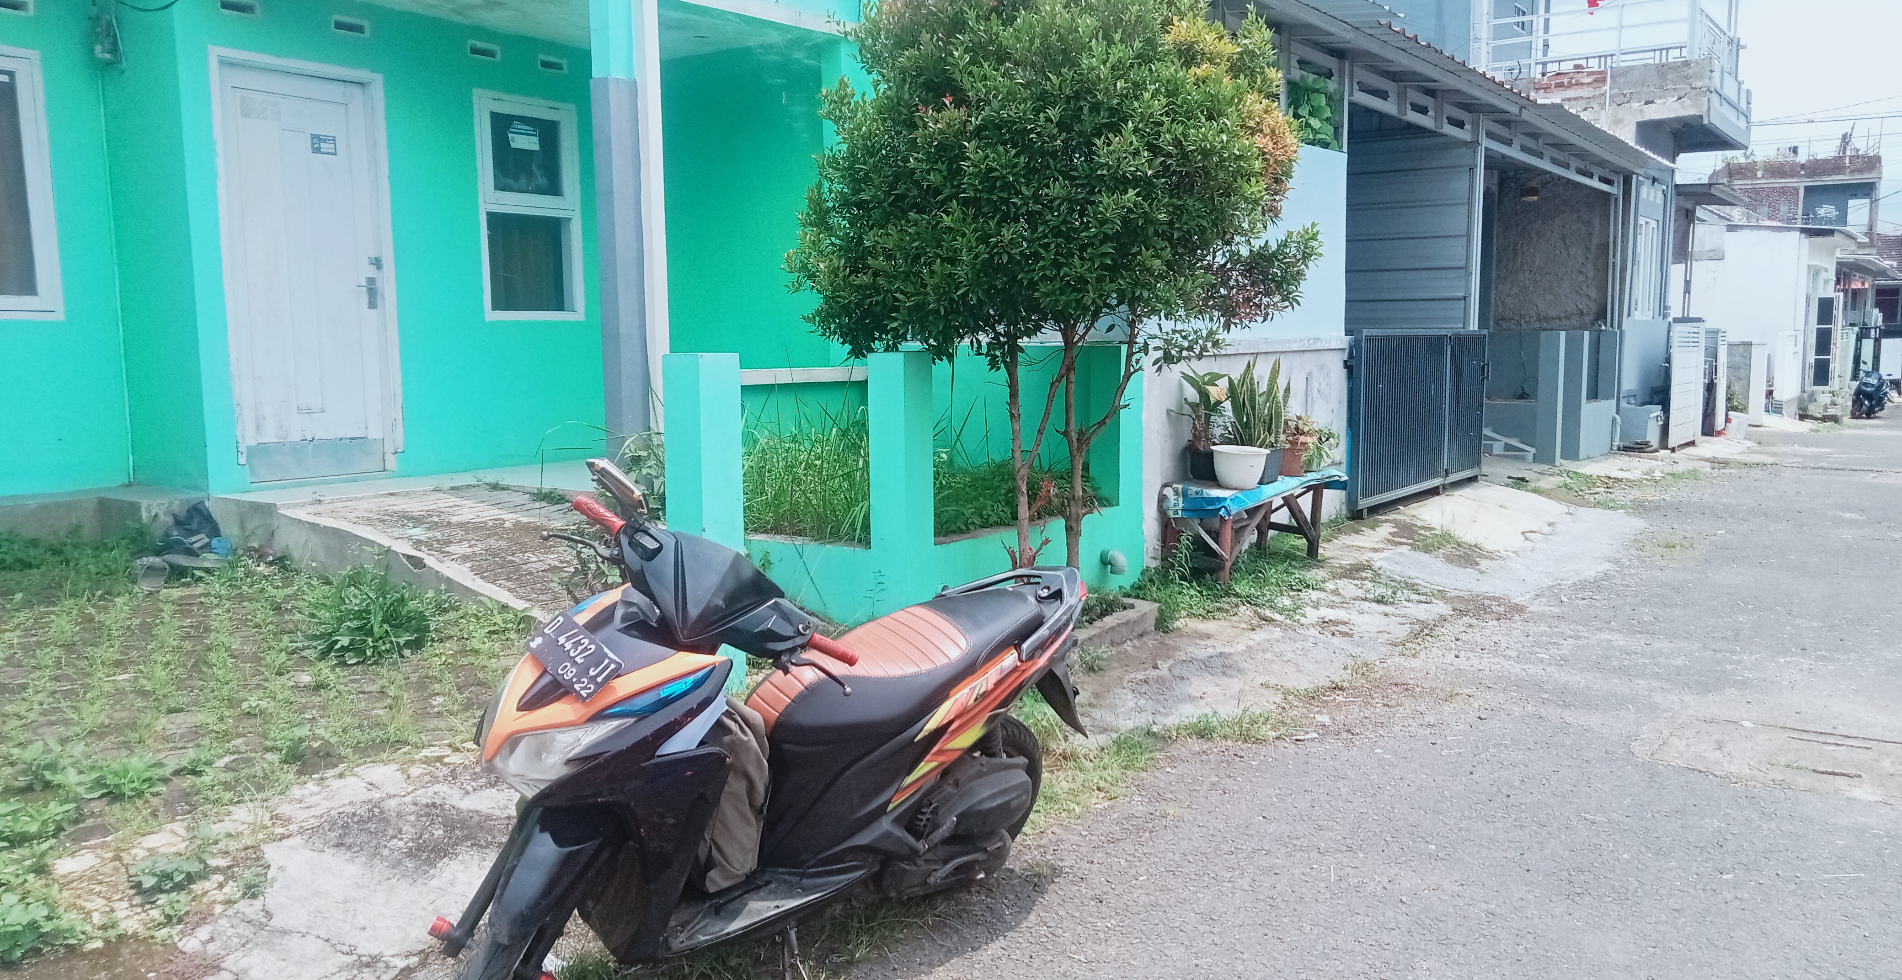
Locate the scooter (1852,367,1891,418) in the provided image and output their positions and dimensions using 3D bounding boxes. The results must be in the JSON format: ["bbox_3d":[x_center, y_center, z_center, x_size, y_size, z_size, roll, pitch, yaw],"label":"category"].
[{"bbox_3d":[18.218,-1.967,30.400,0.740,1.100,1.900,6,9,45],"label":"scooter"}]

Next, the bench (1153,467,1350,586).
[{"bbox_3d":[1.882,0.219,9.501,0.420,0.450,1.840,4,8,33],"label":"bench"}]

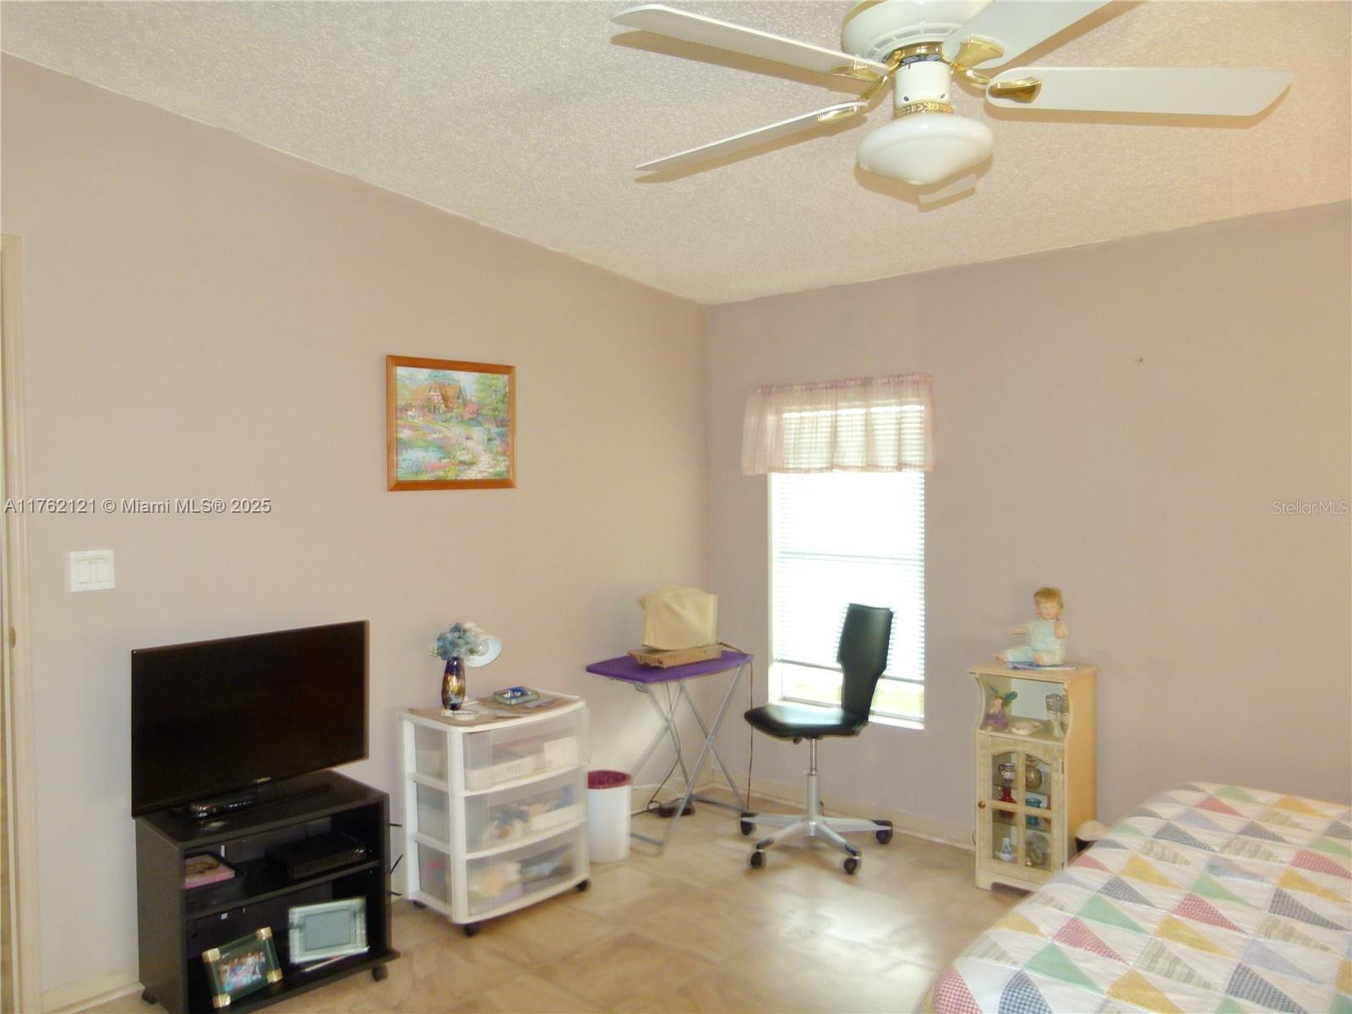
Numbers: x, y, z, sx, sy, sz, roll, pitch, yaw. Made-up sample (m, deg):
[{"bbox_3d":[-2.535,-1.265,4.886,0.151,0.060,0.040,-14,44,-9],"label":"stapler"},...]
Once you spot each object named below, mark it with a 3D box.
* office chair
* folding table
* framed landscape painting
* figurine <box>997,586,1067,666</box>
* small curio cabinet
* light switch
[{"bbox_3d":[0.561,0.882,3.924,0.626,0.983,0.596,-1,2,-18],"label":"office chair"},{"bbox_3d":[0.003,1.022,4.199,0.477,0.695,0.685,1,2,43],"label":"folding table"},{"bbox_3d":[-0.827,-0.308,3.685,0.028,0.486,0.573,1,2,43],"label":"framed landscape painting"},{"bbox_3d":[1.284,0.430,3.516,0.229,0.270,0.179,0,2,29],"label":"figurine"},{"bbox_3d":[1.304,0.977,3.535,0.340,0.805,0.333,1,2,40],"label":"small curio cabinet"},{"bbox_3d":[-1.669,0.184,2.799,0.012,0.114,0.114,1,2,43],"label":"light switch"}]

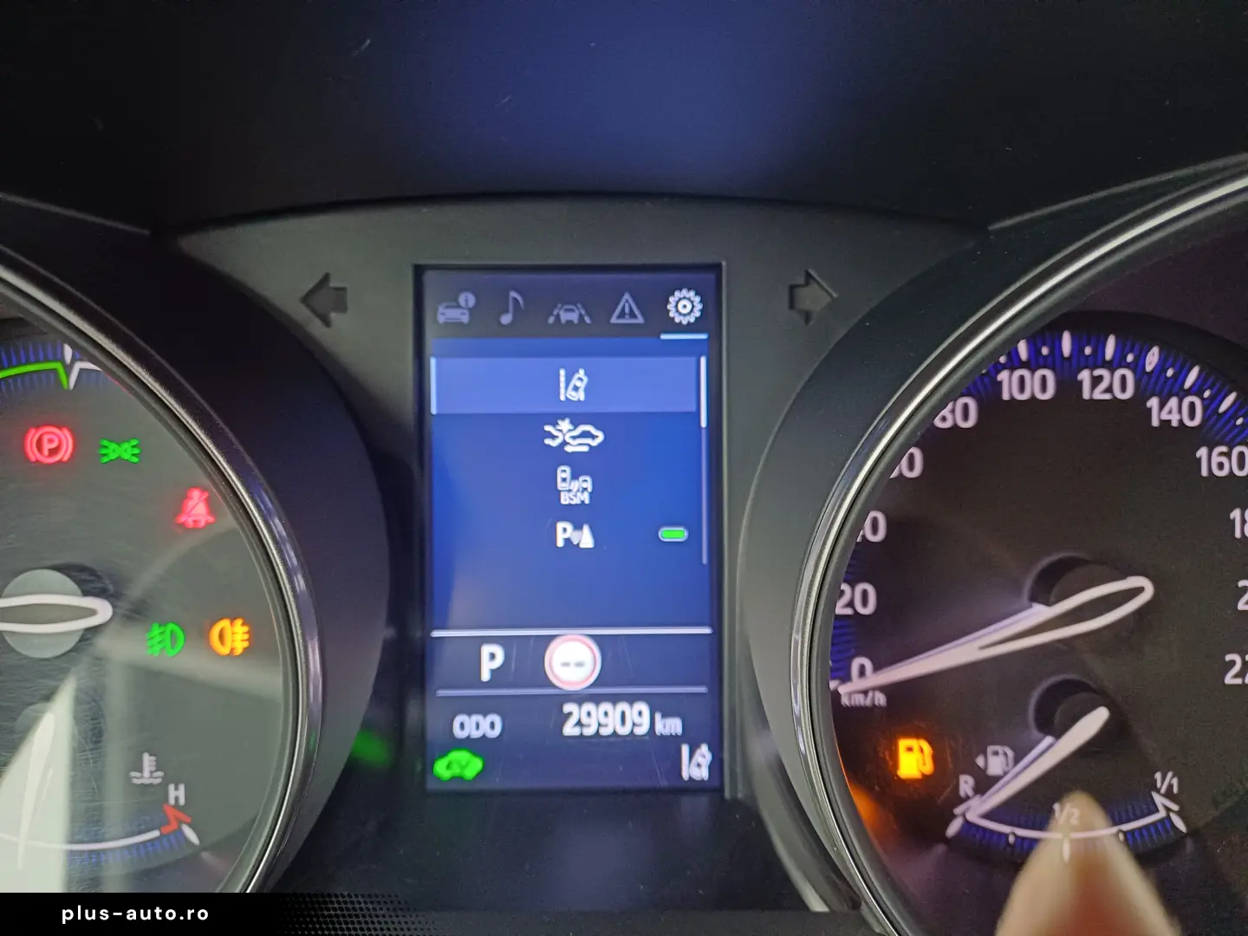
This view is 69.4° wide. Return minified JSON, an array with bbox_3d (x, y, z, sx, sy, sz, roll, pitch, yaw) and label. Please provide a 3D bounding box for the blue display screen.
[{"bbox_3d":[-0.009,0.011,0.165,0.053,0.093,0.007,0,-1,-1],"label":"blue display screen"}]

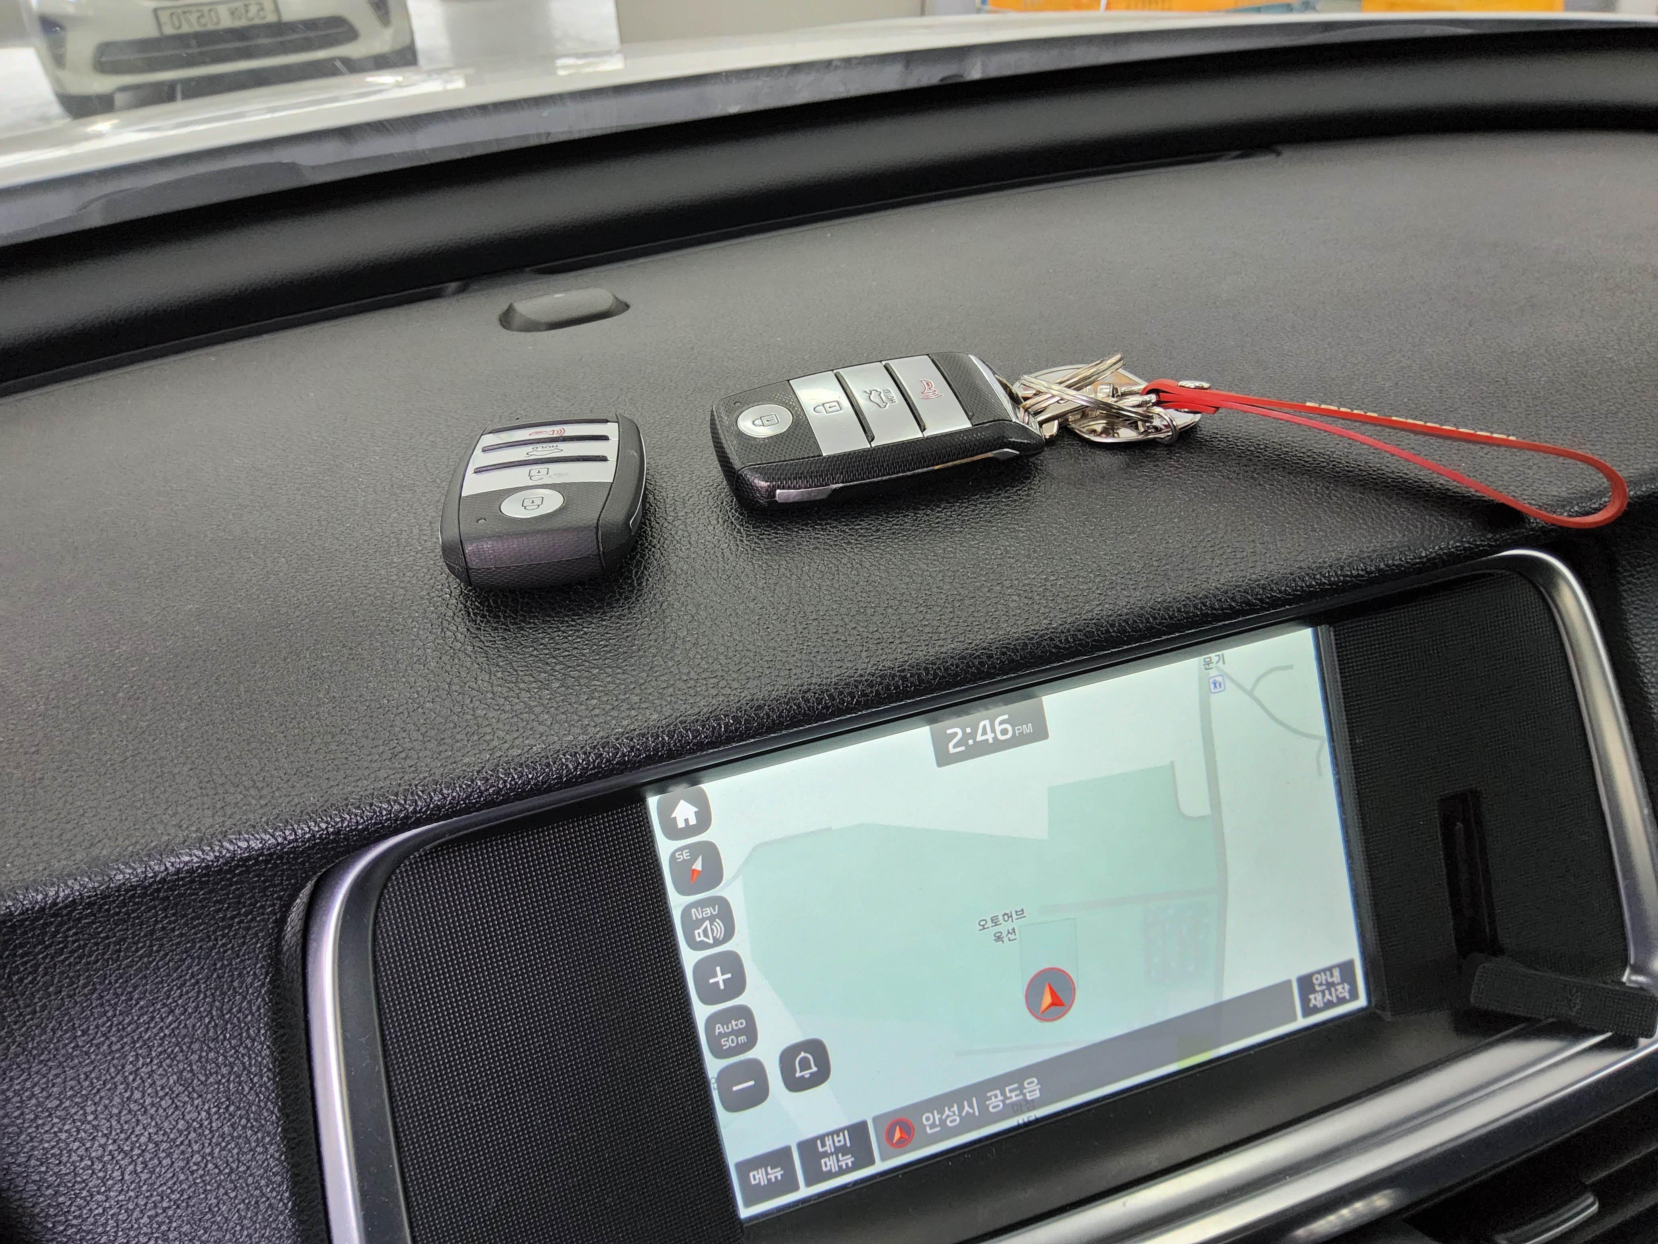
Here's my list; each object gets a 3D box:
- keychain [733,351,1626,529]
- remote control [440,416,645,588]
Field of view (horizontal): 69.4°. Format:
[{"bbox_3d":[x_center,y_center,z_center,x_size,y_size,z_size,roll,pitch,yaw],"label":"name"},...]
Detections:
[{"bbox_3d":[0.078,-0.053,0.303,0.219,0.024,0.071,1,39,4],"label":"keychain"},{"bbox_3d":[-0.066,-0.029,0.279,0.042,0.017,0.067,-4,35,-3],"label":"remote control"}]

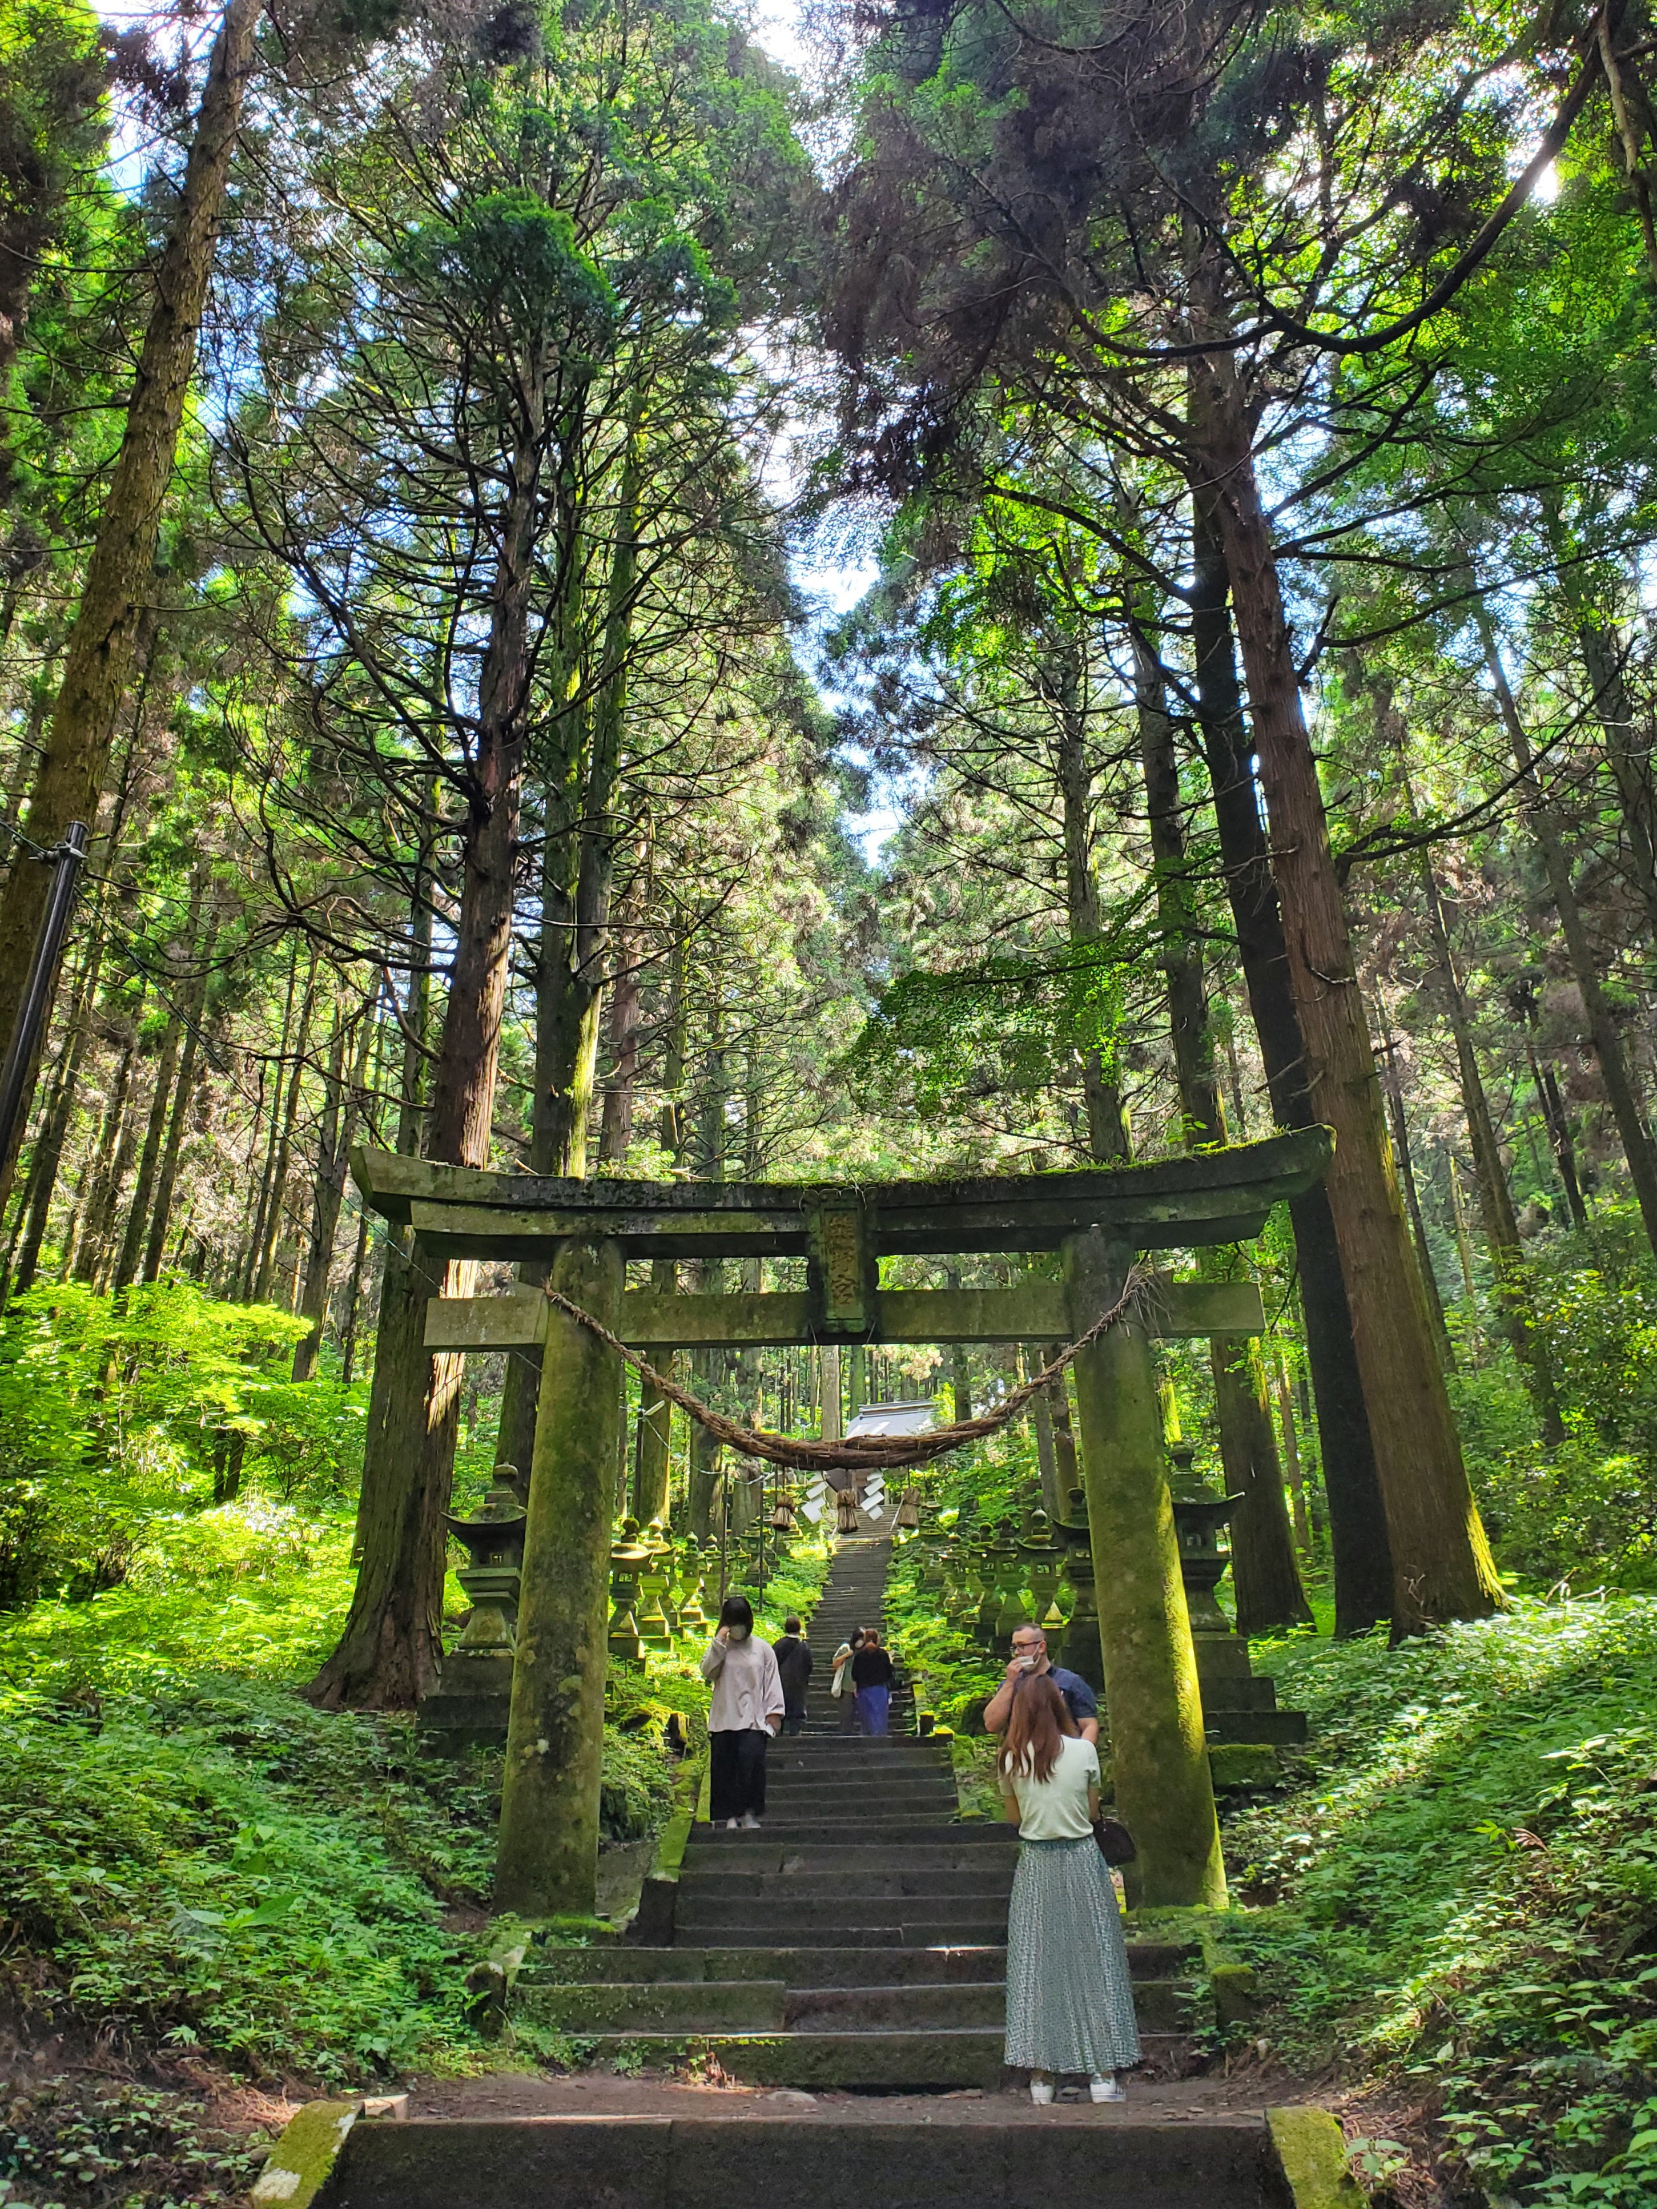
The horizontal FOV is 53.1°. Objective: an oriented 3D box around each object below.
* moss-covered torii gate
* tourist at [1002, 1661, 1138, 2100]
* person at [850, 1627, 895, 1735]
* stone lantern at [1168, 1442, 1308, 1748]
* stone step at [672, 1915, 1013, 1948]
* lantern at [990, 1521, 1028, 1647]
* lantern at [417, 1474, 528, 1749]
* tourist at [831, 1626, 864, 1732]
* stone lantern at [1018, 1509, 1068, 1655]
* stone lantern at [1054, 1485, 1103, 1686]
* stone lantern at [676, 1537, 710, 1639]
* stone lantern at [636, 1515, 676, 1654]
[{"bbox_3d":[0.144,2.315,9.885,6.280,4.491,0.600,-1,-26,1],"label":"moss-covered torii gate"},{"bbox_3d":[0.938,3.151,6.745,0.540,1.600,0.420,-4,-26,6],"label":"tourist"},{"bbox_3d":[0.530,6.870,19.231,0.500,1.580,0.360,-3,-26,5],"label":"person"},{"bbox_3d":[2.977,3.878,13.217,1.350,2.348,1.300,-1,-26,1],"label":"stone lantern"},{"bbox_3d":[0.153,4.371,8.771,1.922,0.152,0.420,-1,-26,1],"label":"stone step"},{"bbox_3d":[2.628,6.941,24.187,0.600,1.815,0.600,-1,-26,1],"label":"lantern"},{"bbox_3d":[-2.686,3.966,13.218,1.250,2.215,1.250,-1,-26,1],"label":"lantern"},{"bbox_3d":[0.237,6.940,19.422,0.360,1.580,0.450,-14,-29,25],"label":"tourist"},{"bbox_3d":[2.814,6.255,21.739,0.660,1.939,0.660,-1,-26,1],"label":"stone lantern"},{"bbox_3d":[2.943,5.408,18.702,0.800,2.196,0.800,-1,-26,1],"label":"stone lantern"},{"bbox_3d":[-2.428,8.634,29.742,0.620,1.810,0.620,-1,-26,1],"label":"stone lantern"},{"bbox_3d":[-2.436,6.768,23.421,0.600,1.853,0.600,-1,-26,1],"label":"stone lantern"}]

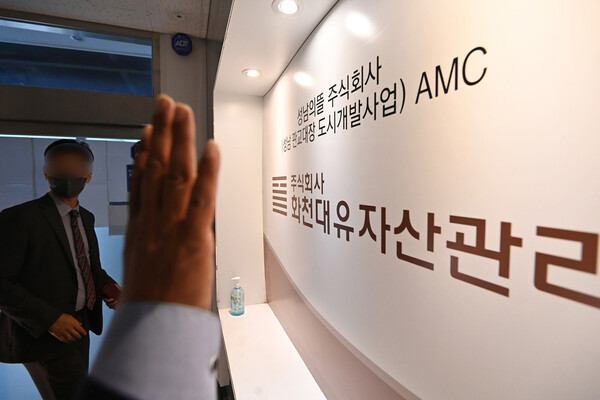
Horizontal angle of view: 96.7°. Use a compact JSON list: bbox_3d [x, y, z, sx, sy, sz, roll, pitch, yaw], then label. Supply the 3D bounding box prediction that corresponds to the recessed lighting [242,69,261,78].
[{"bbox_3d":[-0.212,-0.560,1.176,0.084,0.020,0.084,-2,4,-22],"label":"recessed lighting"}]

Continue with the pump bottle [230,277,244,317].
[{"bbox_3d":[-0.335,0.509,1.423,0.076,0.203,0.071,-2,4,-22],"label":"pump bottle"}]

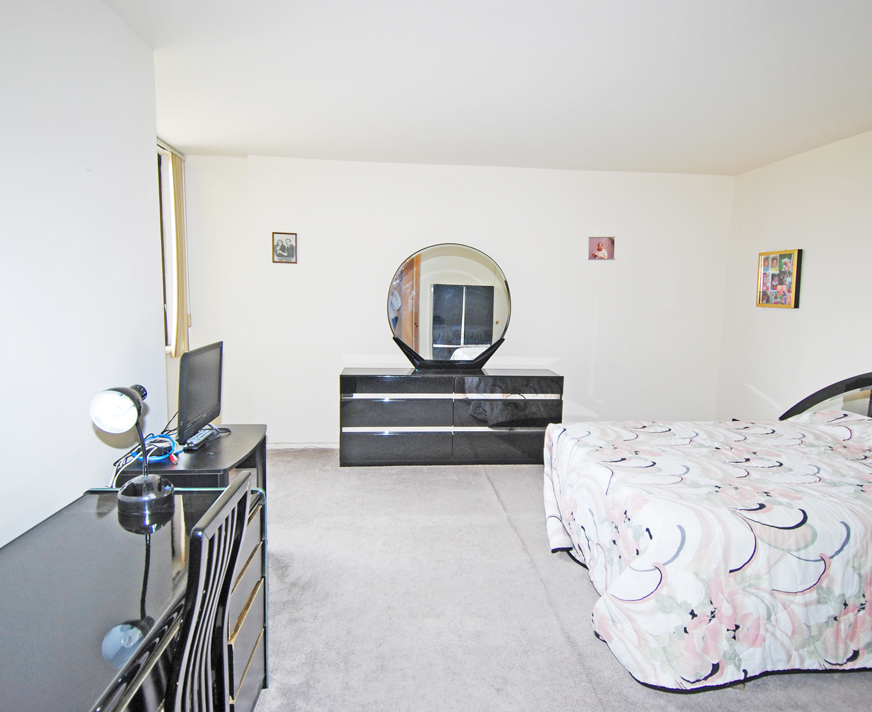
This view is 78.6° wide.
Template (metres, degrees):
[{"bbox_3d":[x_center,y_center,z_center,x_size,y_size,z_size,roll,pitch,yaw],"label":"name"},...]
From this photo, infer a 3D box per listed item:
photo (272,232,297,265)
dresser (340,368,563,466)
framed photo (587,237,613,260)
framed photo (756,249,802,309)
[{"bbox_3d":[-1.296,-0.925,4.570,0.204,0.254,0.020,0,7,-5],"label":"photo"},{"bbox_3d":[0.125,0.509,4.535,1.820,0.745,0.399,0,7,-5],"label":"dresser"},{"bbox_3d":[1.504,-0.971,4.823,0.249,0.201,0.020,0,7,-5],"label":"framed photo"},{"bbox_3d":[2.751,-0.612,4.277,0.045,0.444,0.419,0,7,-5],"label":"framed photo"}]

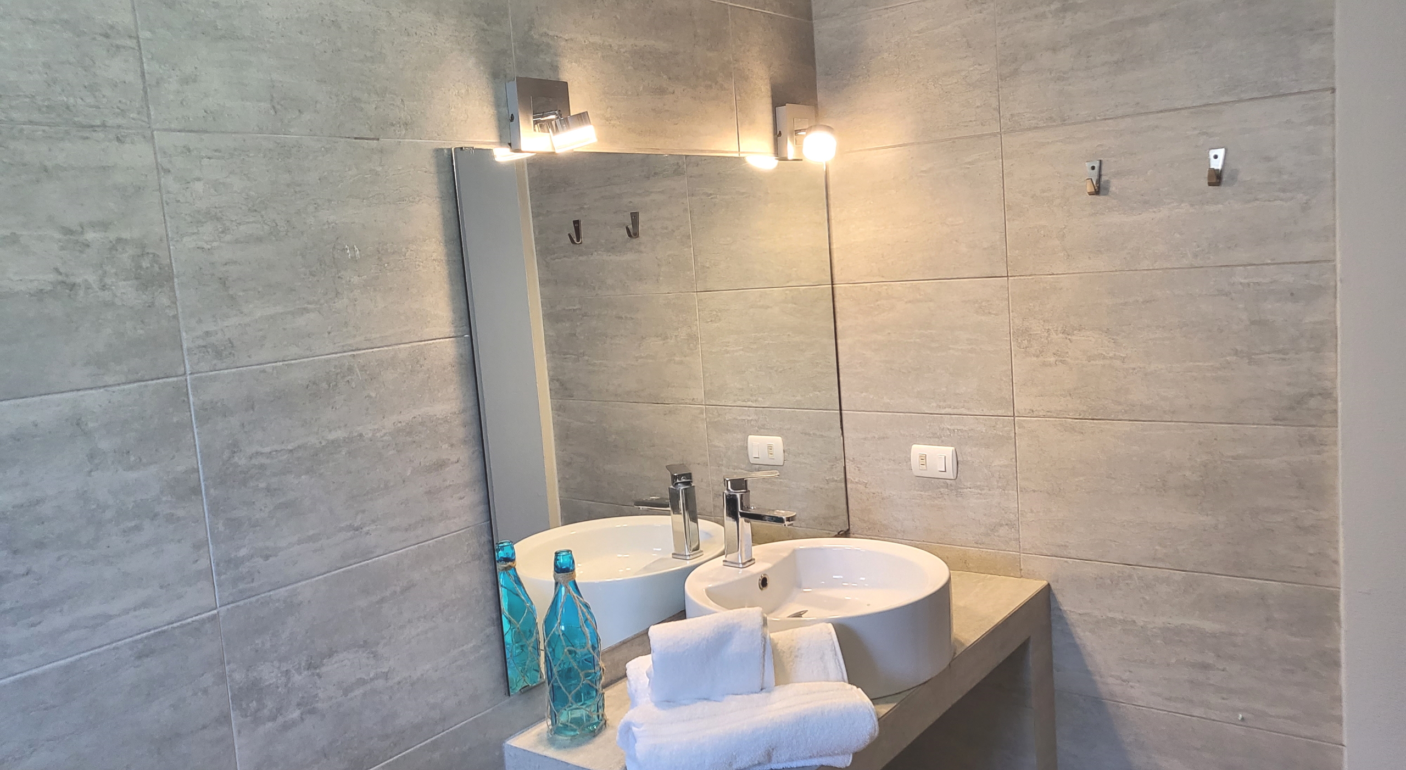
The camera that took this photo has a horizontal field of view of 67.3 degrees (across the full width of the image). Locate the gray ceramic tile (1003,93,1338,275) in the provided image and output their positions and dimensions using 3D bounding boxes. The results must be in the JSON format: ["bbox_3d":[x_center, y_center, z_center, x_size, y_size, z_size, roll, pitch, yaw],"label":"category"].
[{"bbox_3d":[0.870,-0.371,2.025,0.601,0.300,0.010,1,9,38],"label":"gray ceramic tile"}]

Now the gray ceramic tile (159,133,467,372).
[{"bbox_3d":[-0.471,-0.202,1.524,0.010,0.300,0.601,1,9,38],"label":"gray ceramic tile"}]

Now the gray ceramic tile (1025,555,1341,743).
[{"bbox_3d":[0.947,0.521,2.148,0.602,0.299,0.010,1,9,38],"label":"gray ceramic tile"}]

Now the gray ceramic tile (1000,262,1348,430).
[{"bbox_3d":[0.894,-0.074,2.061,0.601,0.300,0.010,1,9,38],"label":"gray ceramic tile"}]

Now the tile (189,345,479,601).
[{"bbox_3d":[-0.450,0.095,1.568,0.010,0.299,0.600,1,9,38],"label":"tile"}]

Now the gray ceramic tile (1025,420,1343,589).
[{"bbox_3d":[0.923,0.223,2.112,0.602,0.299,0.010,1,9,38],"label":"gray ceramic tile"}]

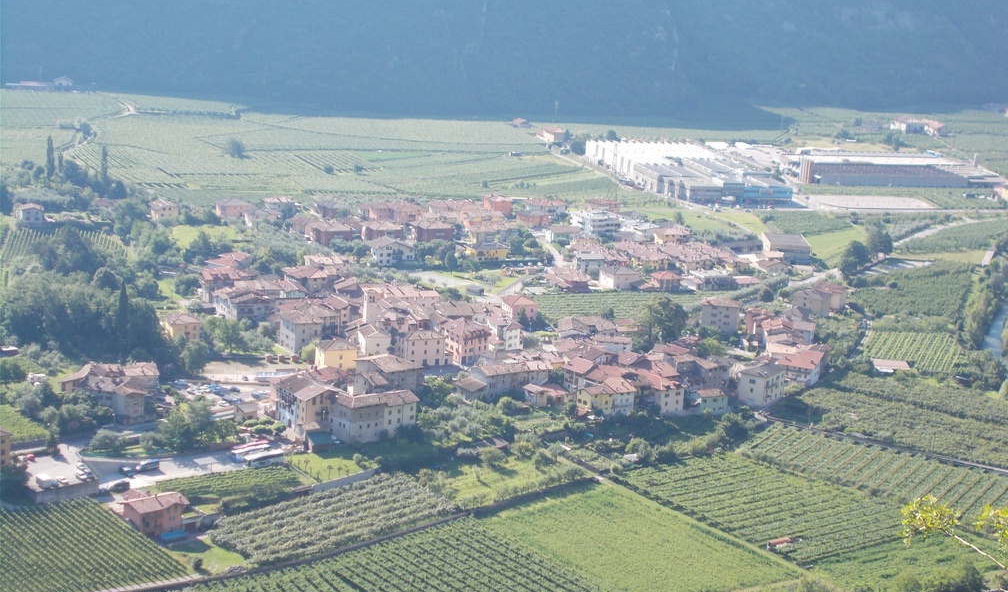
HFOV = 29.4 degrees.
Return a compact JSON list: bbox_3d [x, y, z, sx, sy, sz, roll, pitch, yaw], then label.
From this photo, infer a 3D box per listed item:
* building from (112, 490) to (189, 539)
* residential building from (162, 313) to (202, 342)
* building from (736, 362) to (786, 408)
[{"bbox_3d":[-99.250,60.779,544.283,16.444,8.289,11.309,-10,20,-43],"label":"building"},{"bbox_3d":[-121.603,11.598,727.949,10.724,9.911,8.796,-4,16,-28],"label":"residential building"},{"bbox_3d":[88.490,29.390,657.890,10.070,12.990,15.750,11,14,31],"label":"building"}]

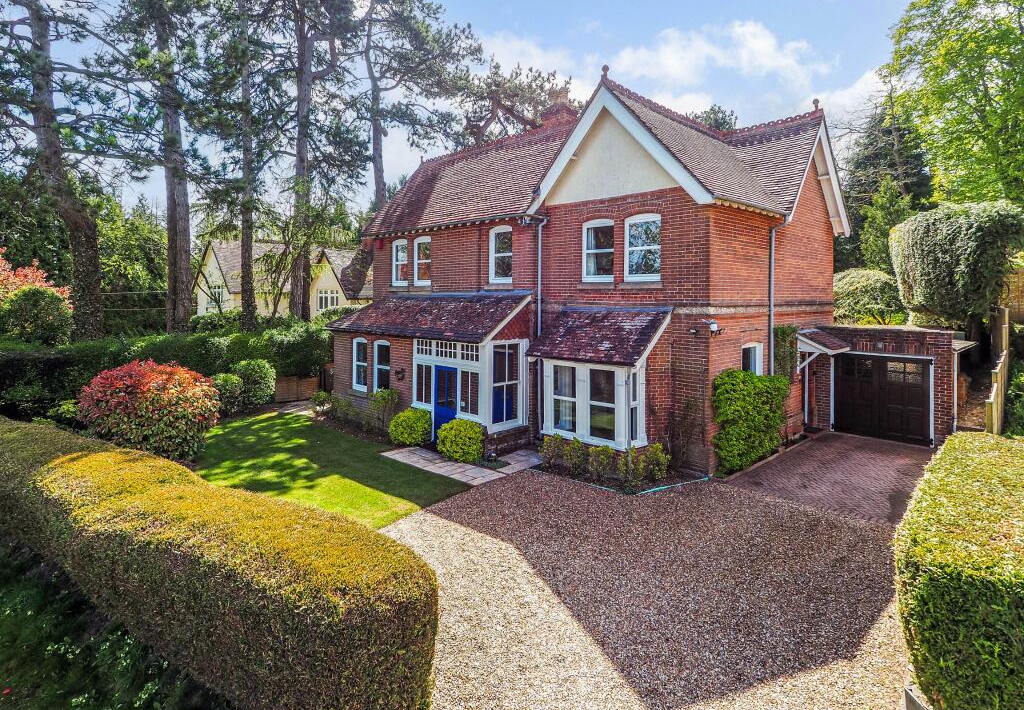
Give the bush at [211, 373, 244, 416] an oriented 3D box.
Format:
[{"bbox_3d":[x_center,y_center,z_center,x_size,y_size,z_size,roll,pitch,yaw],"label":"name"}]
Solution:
[{"bbox_3d":[-8.860,1.292,16.583,1.009,1.215,1.009,-3,7,-28],"label":"bush"}]

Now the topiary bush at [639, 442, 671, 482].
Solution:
[{"bbox_3d":[2.867,2.157,10.712,0.639,0.721,0.639,2,6,15],"label":"topiary bush"}]

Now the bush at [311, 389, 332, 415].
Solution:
[{"bbox_3d":[-5.969,1.540,16.686,0.659,0.700,0.659,-2,6,-20],"label":"bush"}]

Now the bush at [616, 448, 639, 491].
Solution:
[{"bbox_3d":[2.276,2.190,10.403,0.494,0.721,0.494,1,6,12],"label":"bush"}]

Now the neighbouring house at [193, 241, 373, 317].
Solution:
[{"bbox_3d":[-12.793,-3.415,33.475,10.815,6.592,10.300,6,8,43],"label":"neighbouring house"}]

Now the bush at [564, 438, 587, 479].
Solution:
[{"bbox_3d":[1.302,2.125,10.918,0.484,0.742,0.484,1,6,7],"label":"bush"}]

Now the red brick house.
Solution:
[{"bbox_3d":[3.217,-3.081,16.109,11.742,10.012,15.862,-6,8,-44],"label":"red brick house"}]

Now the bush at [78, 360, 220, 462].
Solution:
[{"bbox_3d":[-8.601,1.278,12.669,2.832,2.060,2.832,-4,7,-34],"label":"bush"}]

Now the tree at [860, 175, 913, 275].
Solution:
[{"bbox_3d":[16.342,-4.300,23.175,2.266,6.180,2.266,4,7,35],"label":"tree"}]

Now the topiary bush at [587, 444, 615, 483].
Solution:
[{"bbox_3d":[1.780,2.173,10.712,0.577,0.690,0.577,1,6,9],"label":"topiary bush"}]

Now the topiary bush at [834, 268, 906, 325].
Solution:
[{"bbox_3d":[13.102,-2.057,19.570,2.884,2.472,2.884,4,7,34],"label":"topiary bush"}]

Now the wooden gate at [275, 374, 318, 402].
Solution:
[{"bbox_3d":[-7.720,1.220,19.200,1.650,0.950,0.100,-5,7,-41],"label":"wooden gate"}]

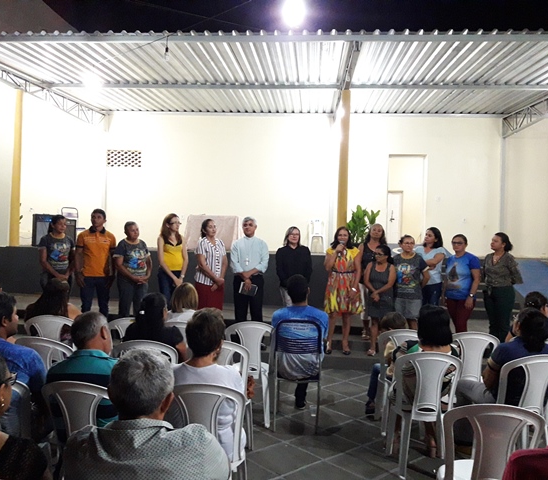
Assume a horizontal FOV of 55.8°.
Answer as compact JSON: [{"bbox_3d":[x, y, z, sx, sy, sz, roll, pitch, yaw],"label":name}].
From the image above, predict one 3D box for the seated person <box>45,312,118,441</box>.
[{"bbox_3d":[-0.945,0.960,2.920,0.500,1.180,0.800,2,0,6],"label":"seated person"}]

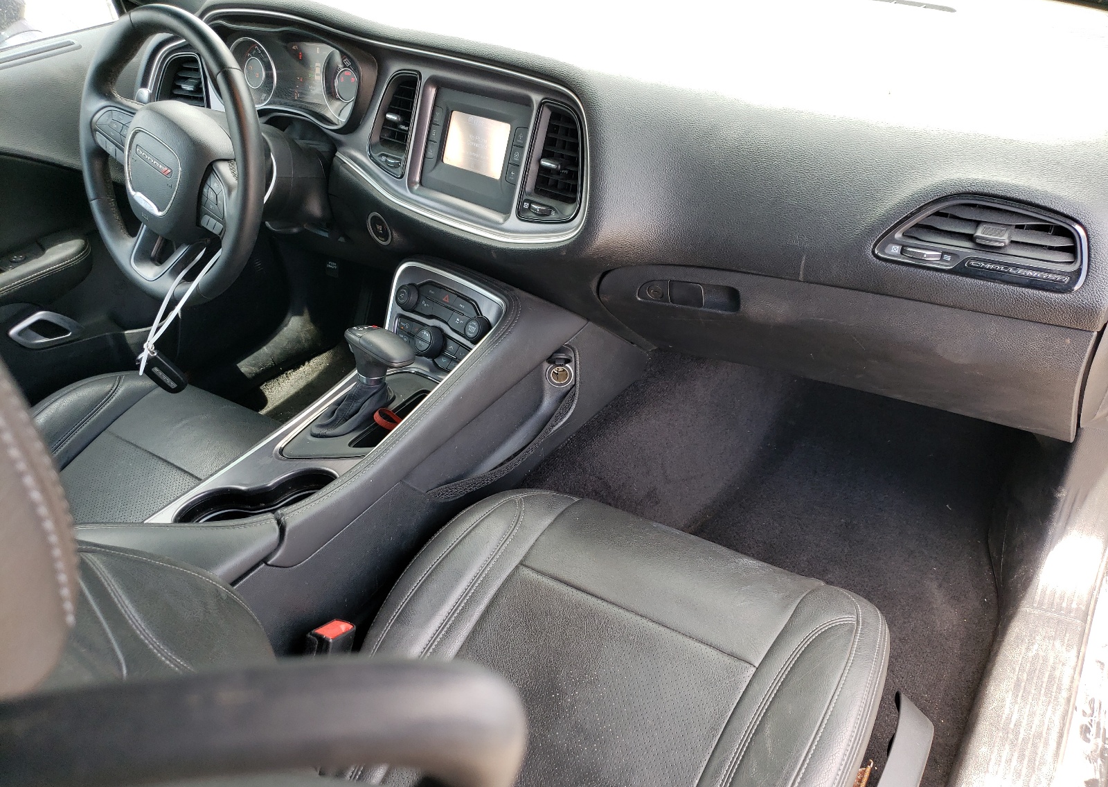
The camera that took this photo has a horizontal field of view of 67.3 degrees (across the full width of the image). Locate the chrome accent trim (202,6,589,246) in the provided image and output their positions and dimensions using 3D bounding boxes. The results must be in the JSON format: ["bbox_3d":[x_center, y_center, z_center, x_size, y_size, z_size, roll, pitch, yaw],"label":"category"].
[{"bbox_3d":[-0.244,-0.371,1.115,0.687,0.232,0.091,21,31,31],"label":"chrome accent trim"}]

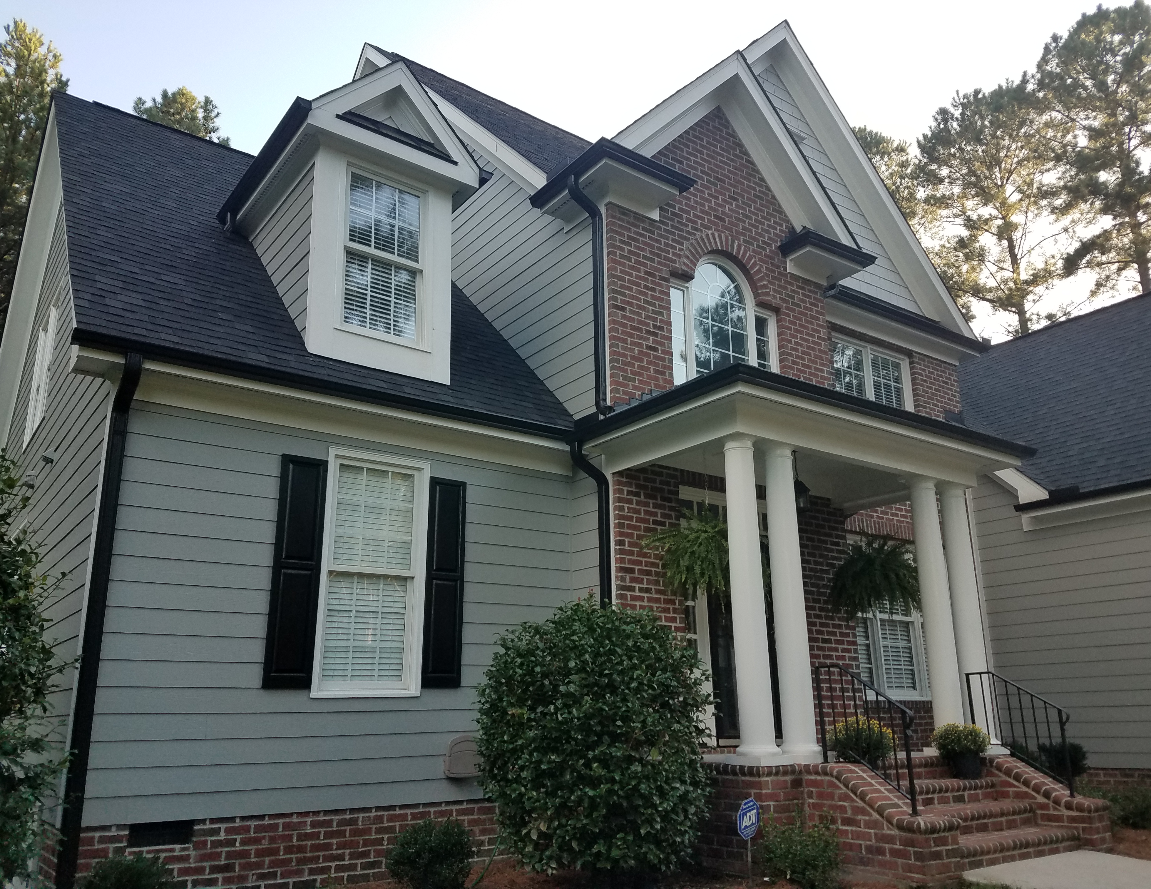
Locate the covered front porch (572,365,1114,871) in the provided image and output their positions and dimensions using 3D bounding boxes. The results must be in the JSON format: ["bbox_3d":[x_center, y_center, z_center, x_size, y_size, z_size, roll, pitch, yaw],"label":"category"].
[{"bbox_3d":[2.472,1.389,7.884,4.178,4.000,2.406,11,-20,-35],"label":"covered front porch"}]

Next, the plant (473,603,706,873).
[{"bbox_3d":[0.139,2.093,6.435,1.640,1.900,1.640,-1,-17,0],"label":"plant"}]

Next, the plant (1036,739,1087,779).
[{"bbox_3d":[5.781,3.771,10.564,0.560,0.540,0.560,11,-20,-35],"label":"plant"}]

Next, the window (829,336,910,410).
[{"bbox_3d":[4.098,-0.598,12.117,1.880,1.650,0.120,11,-20,-35],"label":"window"}]

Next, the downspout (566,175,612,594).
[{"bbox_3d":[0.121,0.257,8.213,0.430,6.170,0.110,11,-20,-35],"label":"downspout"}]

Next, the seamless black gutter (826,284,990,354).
[{"bbox_3d":[4.697,-1.720,12.445,3.960,0.170,0.150,11,-20,-35],"label":"seamless black gutter"}]

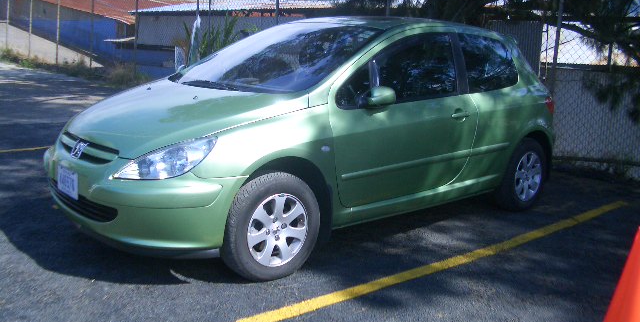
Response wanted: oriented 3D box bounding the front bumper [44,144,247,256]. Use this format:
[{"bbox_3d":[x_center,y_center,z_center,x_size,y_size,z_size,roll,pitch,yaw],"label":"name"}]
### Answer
[{"bbox_3d":[-1.175,0.175,3.748,0.600,0.480,1.700,-7,14,-42],"label":"front bumper"}]

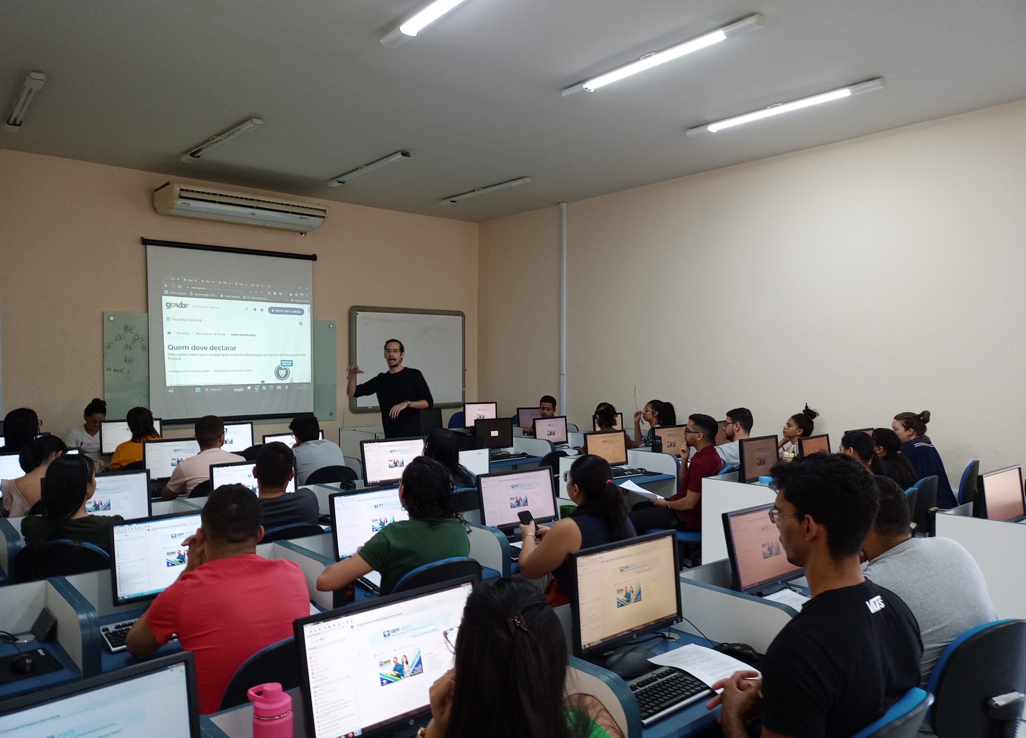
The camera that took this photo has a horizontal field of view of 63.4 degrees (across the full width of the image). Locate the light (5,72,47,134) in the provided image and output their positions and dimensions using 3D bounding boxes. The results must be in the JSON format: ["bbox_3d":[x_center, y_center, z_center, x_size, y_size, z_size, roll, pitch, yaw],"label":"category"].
[{"bbox_3d":[-3.360,-1.815,5.698,0.095,0.062,1.490,0,0,-37],"label":"light"}]

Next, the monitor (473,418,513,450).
[{"bbox_3d":[-0.175,0.611,7.395,0.450,0.325,0.165,0,1,-44],"label":"monitor"}]

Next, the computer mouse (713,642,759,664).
[{"bbox_3d":[0.645,0.824,2.405,0.064,0.040,0.115,0,0,-40],"label":"computer mouse"}]

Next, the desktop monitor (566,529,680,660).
[{"bbox_3d":[0.340,0.672,2.400,0.475,0.360,0.200,0,0,-43],"label":"desktop monitor"}]

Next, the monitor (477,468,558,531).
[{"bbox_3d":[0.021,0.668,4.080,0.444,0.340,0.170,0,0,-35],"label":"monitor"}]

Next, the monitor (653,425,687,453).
[{"bbox_3d":[1.375,0.670,7.200,0.475,0.360,0.200,0,0,-43],"label":"monitor"}]

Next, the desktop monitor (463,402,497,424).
[{"bbox_3d":[-0.346,0.524,8.705,0.443,0.345,0.180,-1,1,-44],"label":"desktop monitor"}]

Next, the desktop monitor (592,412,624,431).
[{"bbox_3d":[0.894,0.597,7.775,0.443,0.345,0.180,-1,1,-44],"label":"desktop monitor"}]

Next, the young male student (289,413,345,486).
[{"bbox_3d":[-1.394,0.916,5.675,0.500,1.250,0.800,0,1,-39],"label":"young male student"}]

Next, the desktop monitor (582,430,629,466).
[{"bbox_3d":[0.740,0.670,6.520,0.475,0.360,0.200,0,0,-42],"label":"desktop monitor"}]

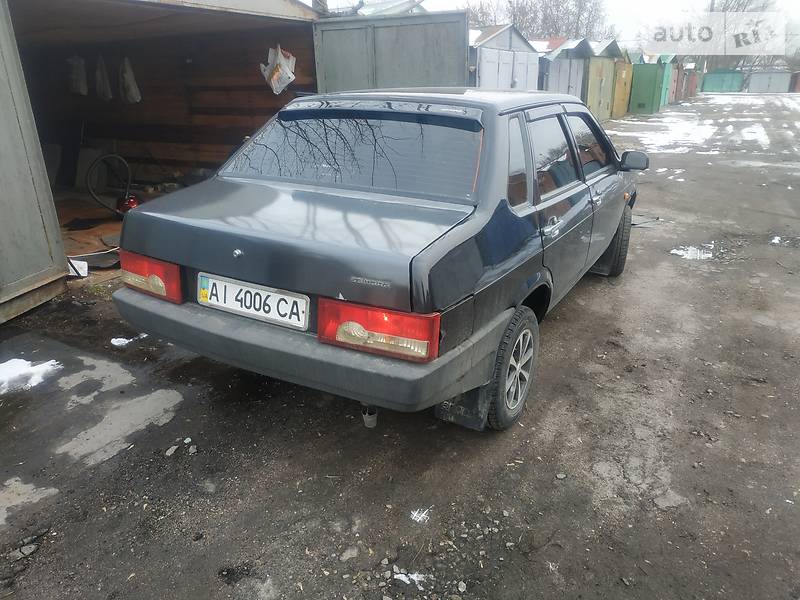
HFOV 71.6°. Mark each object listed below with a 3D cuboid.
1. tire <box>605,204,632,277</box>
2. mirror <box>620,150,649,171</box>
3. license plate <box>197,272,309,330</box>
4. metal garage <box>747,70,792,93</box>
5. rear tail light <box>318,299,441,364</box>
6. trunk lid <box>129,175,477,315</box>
[{"bbox_3d":[1.737,-0.482,4.497,0.180,0.565,0.565,8,23,21],"label":"tire"},{"bbox_3d":[1.552,-0.920,3.664,0.172,0.125,0.110,11,24,28],"label":"mirror"},{"bbox_3d":[-0.553,0.002,2.023,0.530,0.123,0.020,11,17,28],"label":"license plate"},{"bbox_3d":[38.204,-22.516,57.407,3.500,2.150,5.800,11,24,28],"label":"metal garage"},{"bbox_3d":[-0.065,0.089,1.773,0.425,0.160,0.075,11,24,28],"label":"rear tail light"},{"bbox_3d":[-0.427,-0.271,2.152,1.360,0.235,0.570,11,24,28],"label":"trunk lid"}]

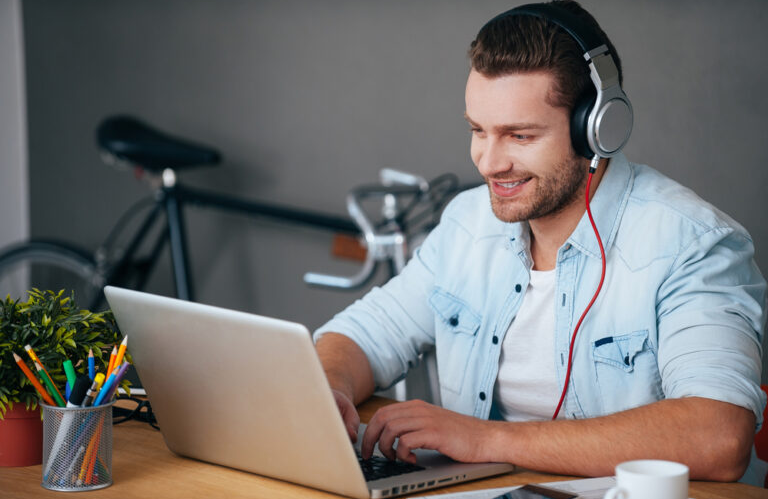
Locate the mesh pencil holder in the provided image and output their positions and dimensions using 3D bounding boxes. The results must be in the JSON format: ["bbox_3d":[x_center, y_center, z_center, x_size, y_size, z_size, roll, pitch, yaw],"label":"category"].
[{"bbox_3d":[-0.363,0.230,3.920,0.090,0.101,0.090,0,8,0],"label":"mesh pencil holder"}]

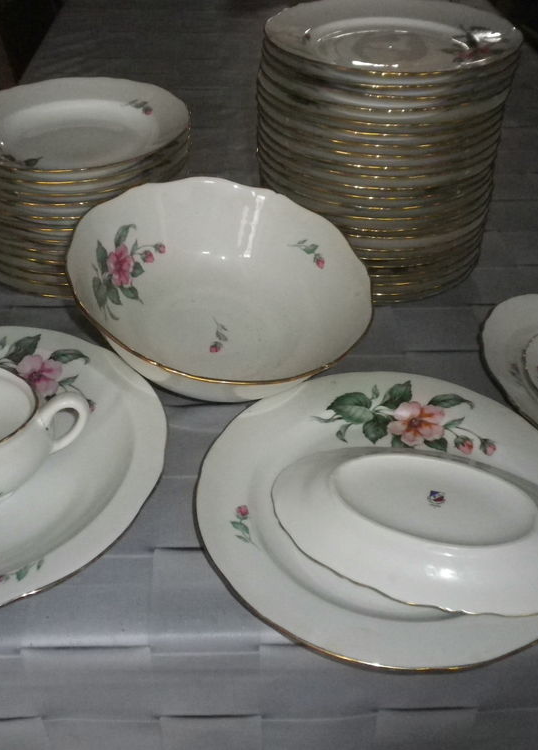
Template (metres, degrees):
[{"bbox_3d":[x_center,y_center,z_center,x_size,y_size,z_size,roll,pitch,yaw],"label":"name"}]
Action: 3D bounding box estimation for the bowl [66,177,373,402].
[{"bbox_3d":[-0.046,-0.058,0.718,0.260,0.097,0.260,8,47,-9],"label":"bowl"}]

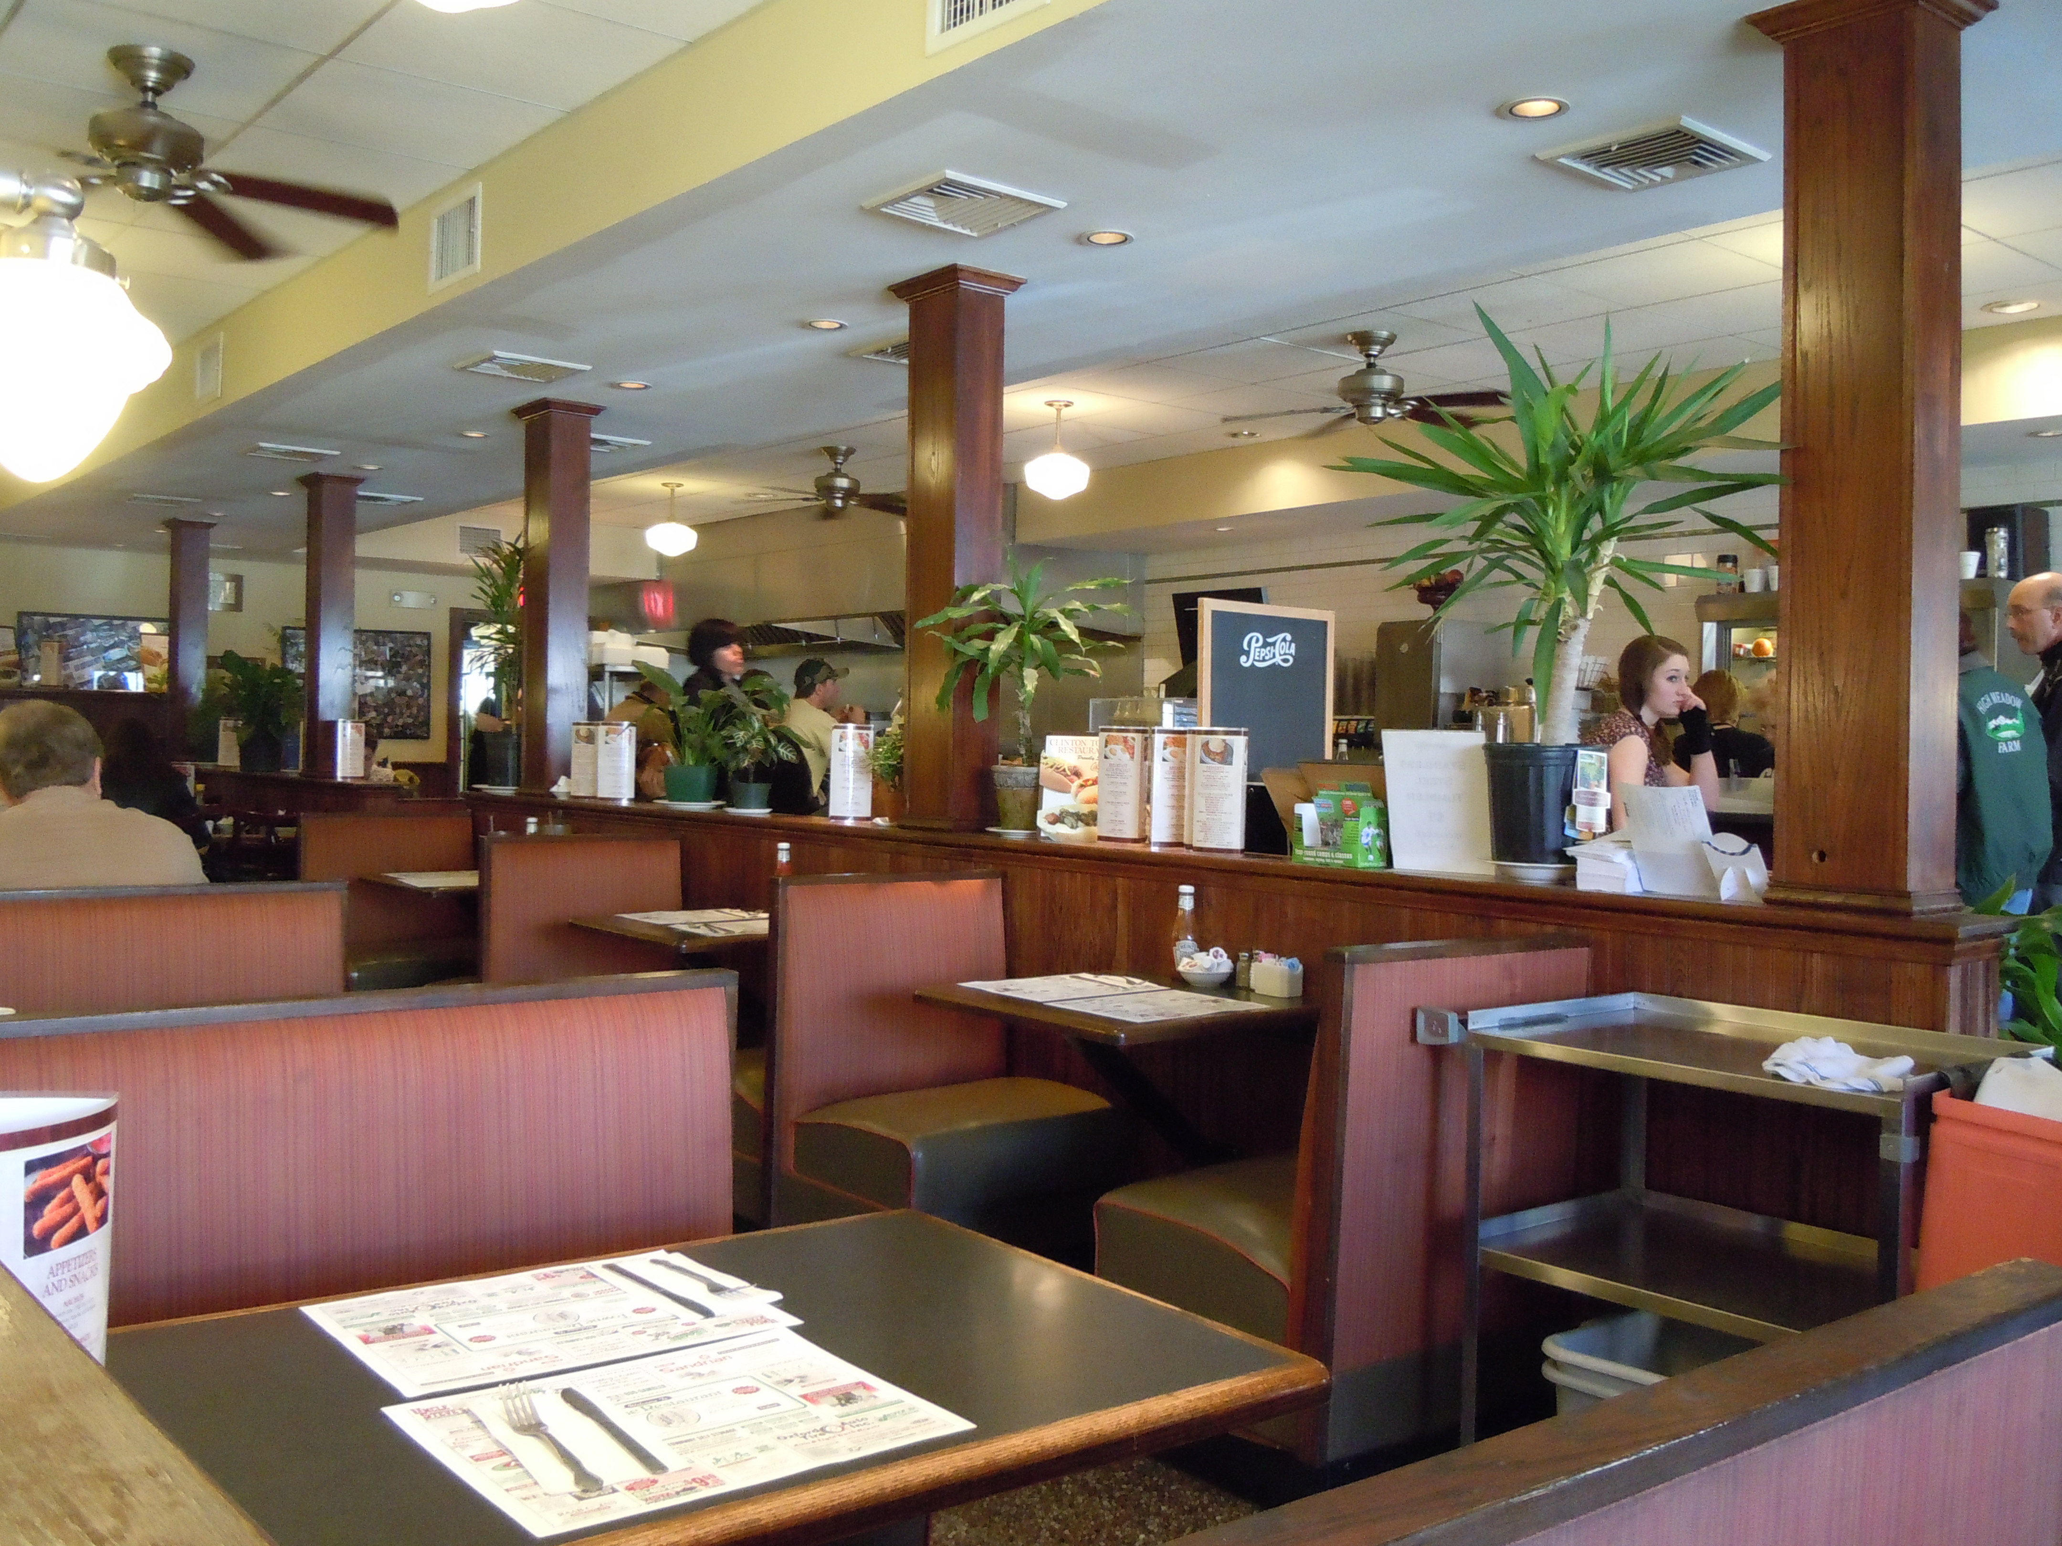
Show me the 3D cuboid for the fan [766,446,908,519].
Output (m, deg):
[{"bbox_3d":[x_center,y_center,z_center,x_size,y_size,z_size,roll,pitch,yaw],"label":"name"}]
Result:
[{"bbox_3d":[-1.079,-1.639,9.963,1.220,0.370,1.220,-1,2,-40],"label":"fan"}]

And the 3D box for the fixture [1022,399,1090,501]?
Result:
[{"bbox_3d":[0.123,-1.454,8.057,0.298,0.454,0.298,2,0,0],"label":"fixture"}]

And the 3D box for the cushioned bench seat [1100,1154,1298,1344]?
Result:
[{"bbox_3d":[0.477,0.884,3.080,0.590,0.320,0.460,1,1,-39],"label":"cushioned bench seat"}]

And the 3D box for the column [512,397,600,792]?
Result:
[{"bbox_3d":[-1.827,-0.658,6.893,0.260,1.490,0.295,-1,2,-40],"label":"column"}]

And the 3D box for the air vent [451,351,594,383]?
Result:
[{"bbox_3d":[-1.670,-1.328,5.878,0.345,0.035,0.345,1,1,-39],"label":"air vent"}]

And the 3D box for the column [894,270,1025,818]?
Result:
[{"bbox_3d":[-0.217,-0.581,4.799,0.245,1.462,0.325,1,1,-39],"label":"column"}]

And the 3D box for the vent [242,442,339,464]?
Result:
[{"bbox_3d":[-3.308,-1.417,7.973,0.340,0.025,0.340,1,1,-39],"label":"vent"}]

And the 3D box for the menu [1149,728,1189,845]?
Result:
[{"bbox_3d":[0.343,0.030,4.206,0.125,0.285,0.090,2,1,34],"label":"menu"}]

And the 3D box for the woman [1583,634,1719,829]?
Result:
[{"bbox_3d":[1.833,0.313,5.263,0.480,1.420,0.430,0,2,-25],"label":"woman"}]

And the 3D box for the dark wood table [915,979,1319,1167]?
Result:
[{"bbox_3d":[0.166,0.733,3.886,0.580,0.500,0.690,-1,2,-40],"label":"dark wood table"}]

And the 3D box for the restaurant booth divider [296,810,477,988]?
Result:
[{"bbox_3d":[-2.413,0.653,6.970,0.630,0.990,0.550,-1,2,-40],"label":"restaurant booth divider"}]

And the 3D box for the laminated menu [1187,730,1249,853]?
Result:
[{"bbox_3d":[0.426,0.035,4.058,0.125,0.285,0.090,2,1,38],"label":"laminated menu"}]

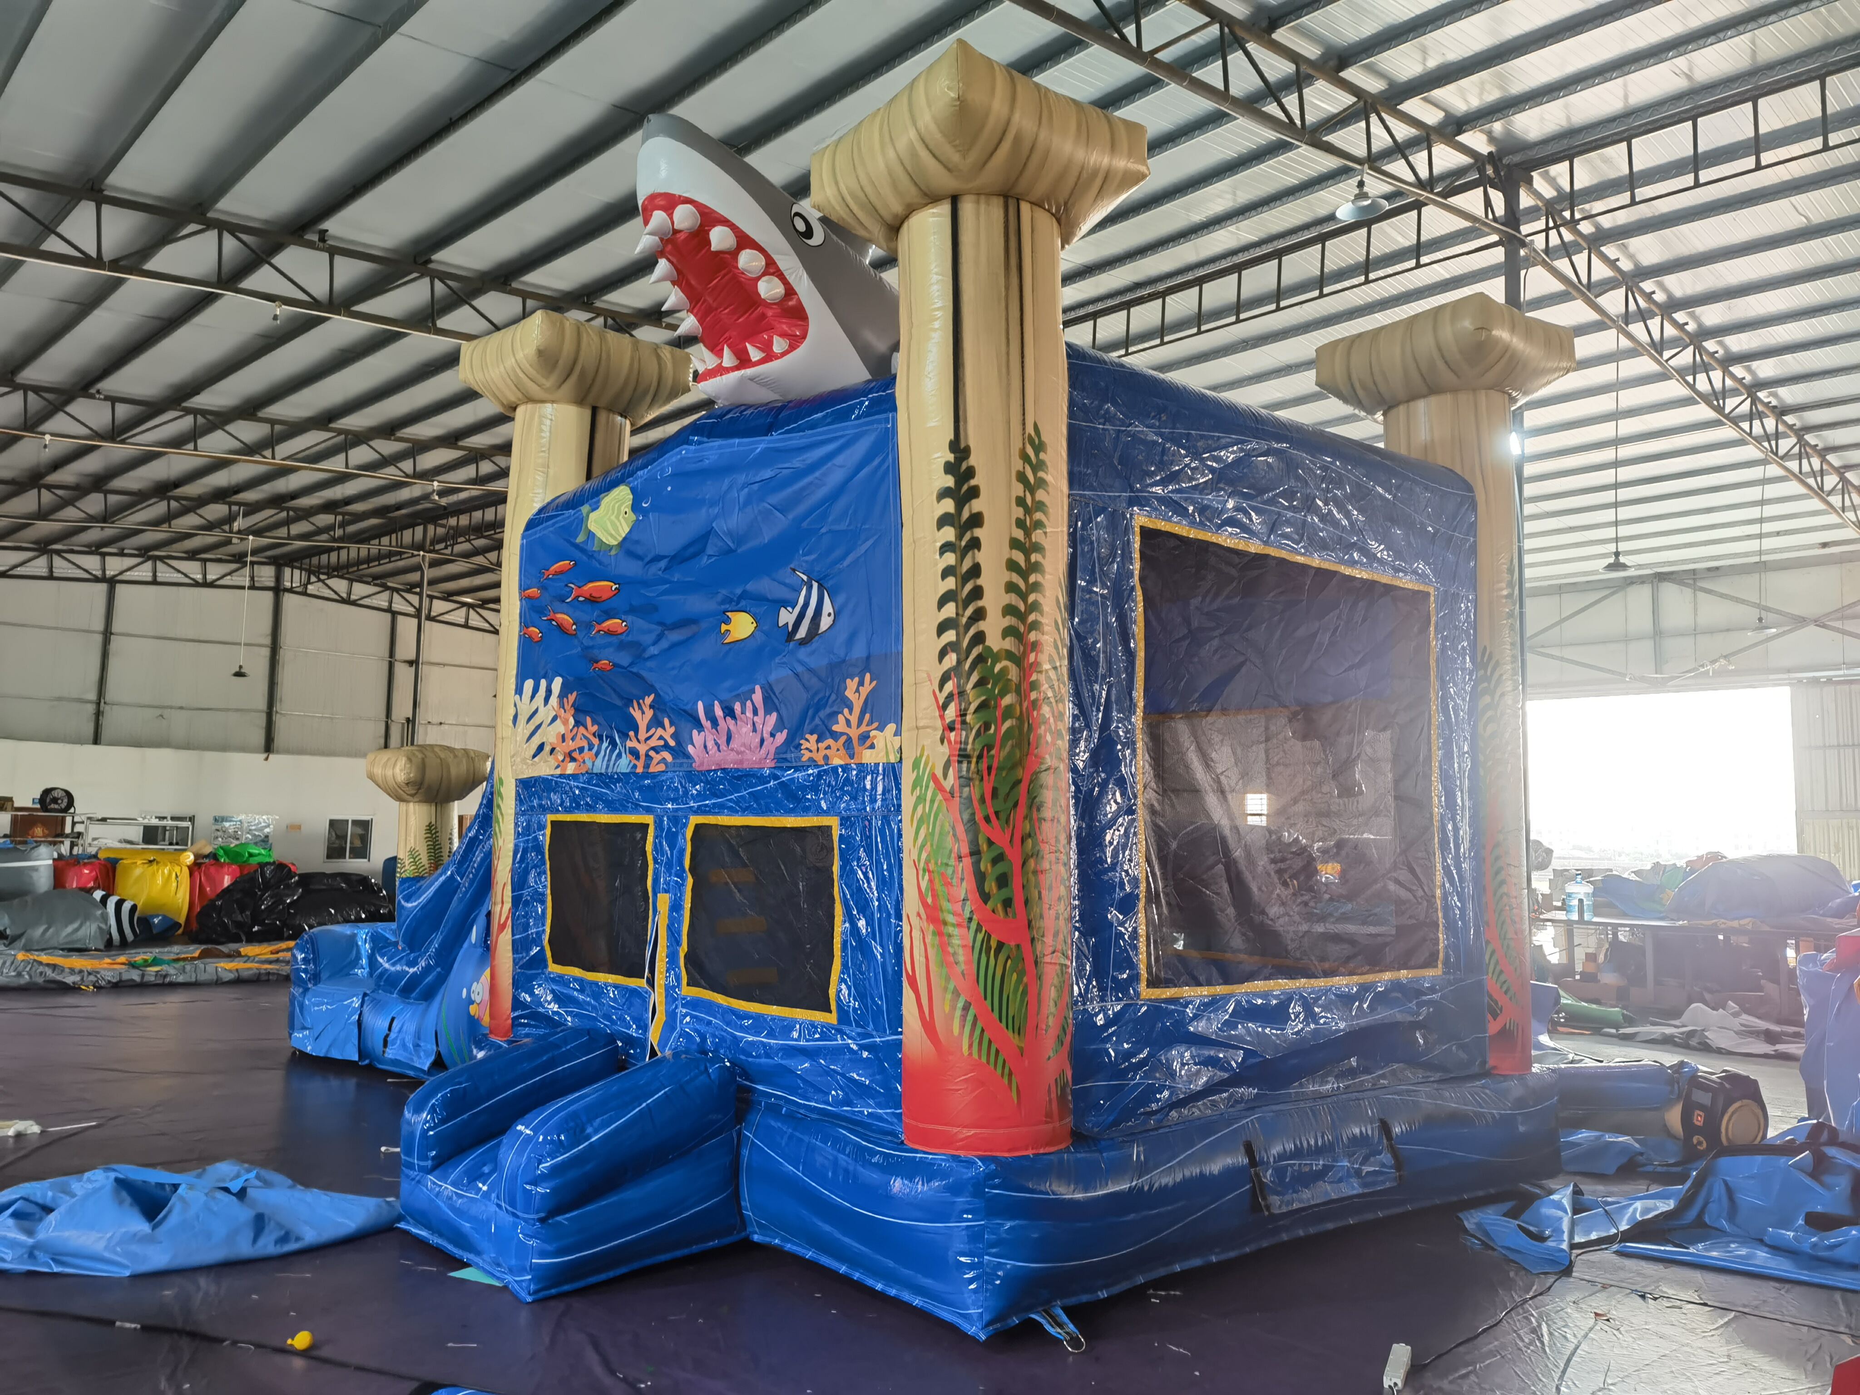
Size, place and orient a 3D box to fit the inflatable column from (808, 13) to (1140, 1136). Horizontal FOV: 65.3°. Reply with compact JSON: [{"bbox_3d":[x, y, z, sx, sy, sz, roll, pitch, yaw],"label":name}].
[{"bbox_3d":[0.196,-0.290,5.357,0.923,3.735,0.923,5,-8,-41],"label":"inflatable column"}]

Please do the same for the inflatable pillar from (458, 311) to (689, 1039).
[{"bbox_3d":[-1.979,-0.038,7.847,0.923,3.735,0.923,5,-8,-41],"label":"inflatable pillar"}]

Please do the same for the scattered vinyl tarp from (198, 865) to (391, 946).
[{"bbox_3d":[-10.059,3.276,23.083,3.100,1.250,1.700,4,-7,-30],"label":"scattered vinyl tarp"}]

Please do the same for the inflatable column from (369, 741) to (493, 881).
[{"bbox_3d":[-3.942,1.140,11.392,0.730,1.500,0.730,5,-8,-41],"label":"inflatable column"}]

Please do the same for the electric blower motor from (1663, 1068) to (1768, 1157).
[{"bbox_3d":[3.945,2.111,7.272,0.310,0.440,0.400,1,-6,-6],"label":"electric blower motor"}]

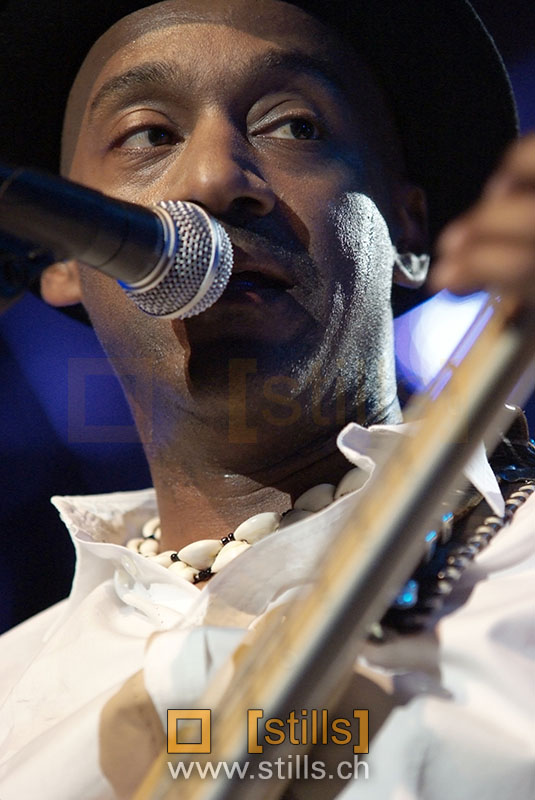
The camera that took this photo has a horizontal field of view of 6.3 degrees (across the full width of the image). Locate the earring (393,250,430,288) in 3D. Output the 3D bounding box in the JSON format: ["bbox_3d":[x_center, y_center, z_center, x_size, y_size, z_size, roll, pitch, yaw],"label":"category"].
[{"bbox_3d":[0.065,-0.059,2.180,0.016,0.016,0.008,13,-21,-33],"label":"earring"}]

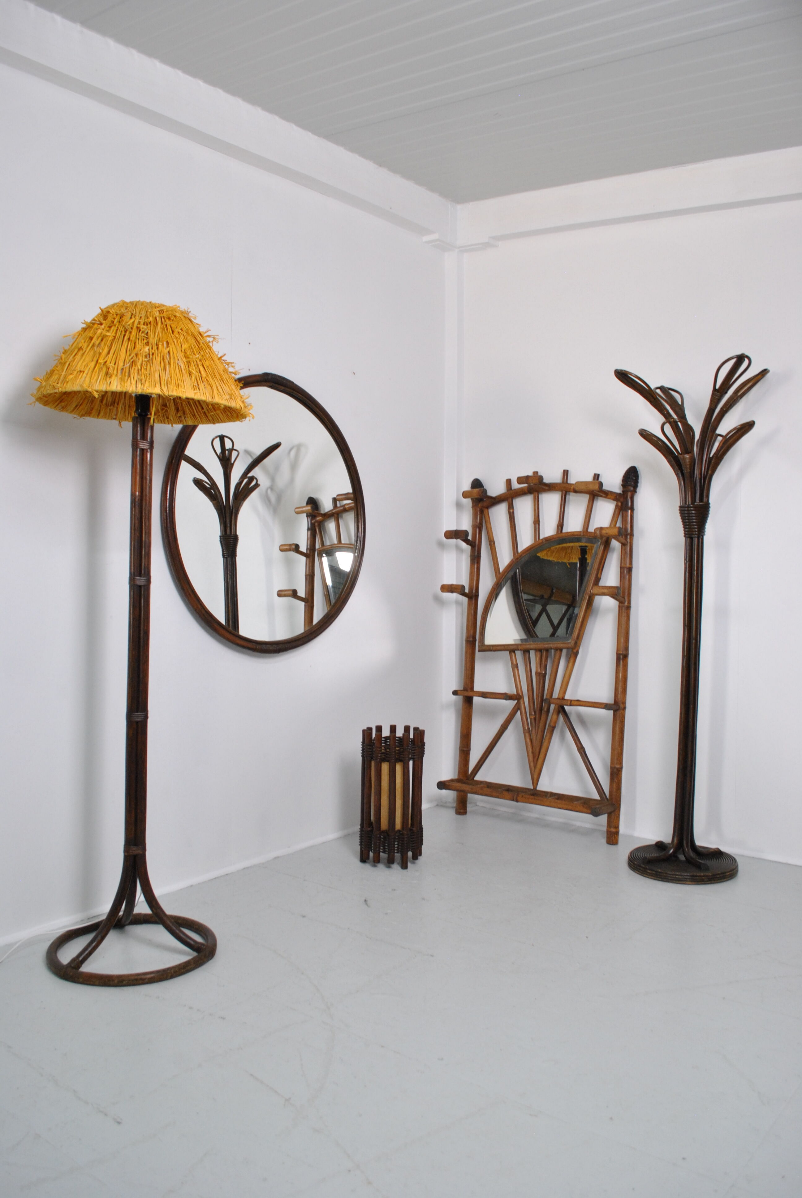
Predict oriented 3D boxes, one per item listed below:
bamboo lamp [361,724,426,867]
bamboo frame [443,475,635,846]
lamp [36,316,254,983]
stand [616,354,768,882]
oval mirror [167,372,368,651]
[{"bbox_3d":[-0.033,0.710,3.249,0.230,0.465,0.230,1,2,0],"label":"bamboo lamp"},{"bbox_3d":[0.549,0.199,3.656,0.810,1.475,0.175,2,-1,35],"label":"bamboo frame"},{"bbox_3d":[-0.699,0.099,2.435,0.560,1.715,0.560,0,2,-16],"label":"lamp"},{"bbox_3d":[1.008,0.072,3.175,0.550,1.750,0.550,2,3,18],"label":"stand"},{"bbox_3d":[-0.454,-0.299,3.143,0.050,0.950,0.945,3,2,39],"label":"oval mirror"}]

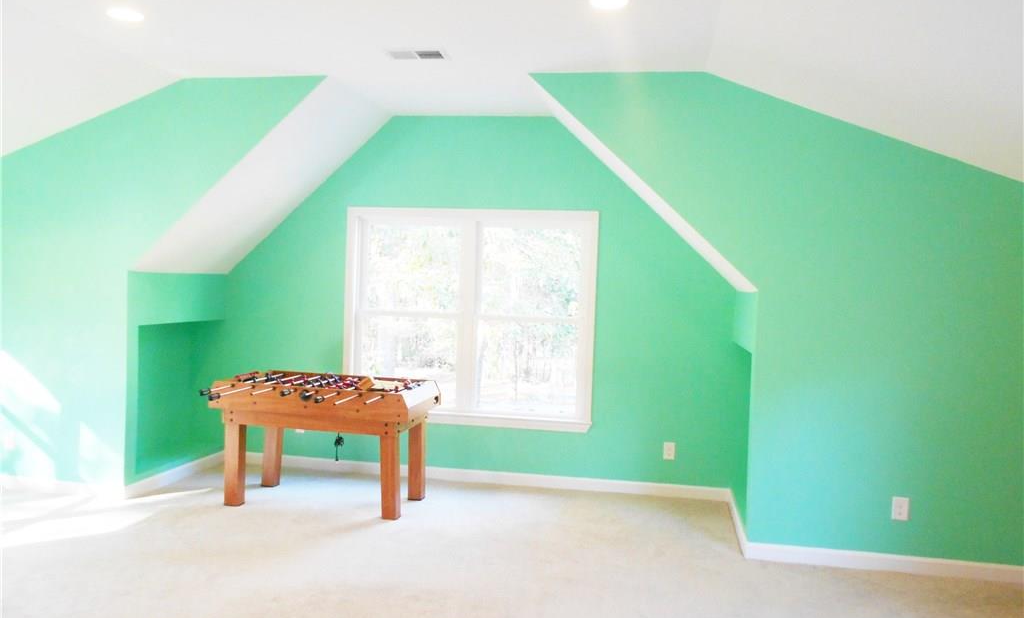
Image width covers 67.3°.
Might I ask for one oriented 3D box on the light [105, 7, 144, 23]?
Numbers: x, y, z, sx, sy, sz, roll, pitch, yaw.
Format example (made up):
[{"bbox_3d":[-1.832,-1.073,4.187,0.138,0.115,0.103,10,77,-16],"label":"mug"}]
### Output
[{"bbox_3d":[-1.665,-1.264,3.311,0.170,0.025,0.170,2,2,11],"label":"light"}]

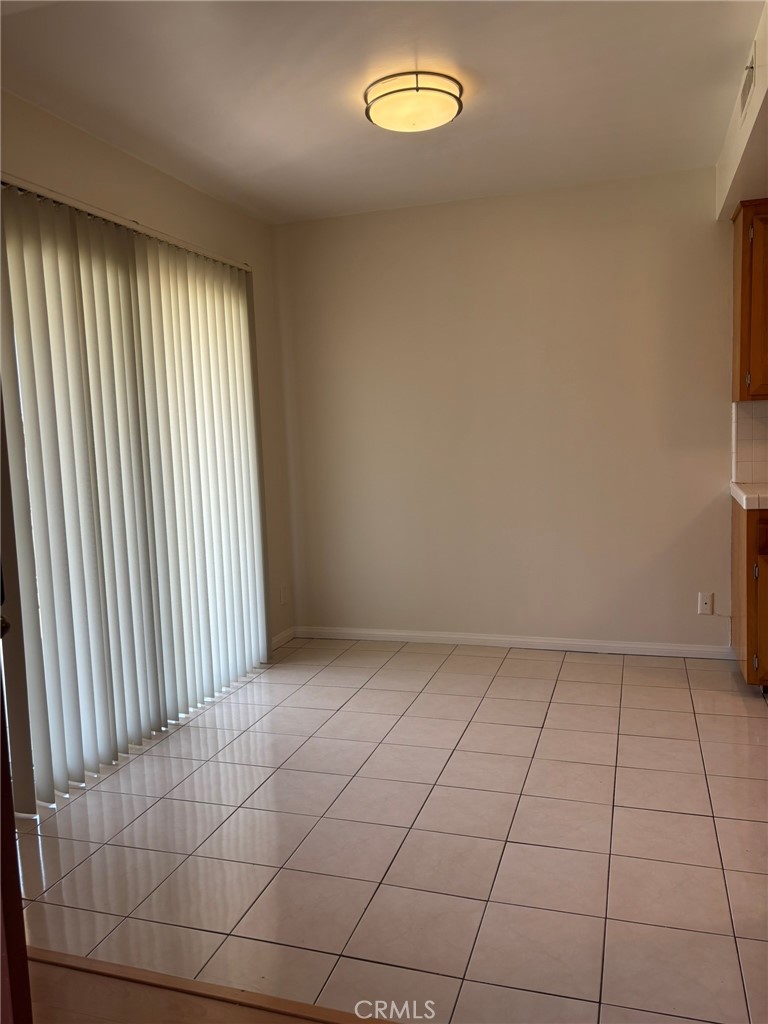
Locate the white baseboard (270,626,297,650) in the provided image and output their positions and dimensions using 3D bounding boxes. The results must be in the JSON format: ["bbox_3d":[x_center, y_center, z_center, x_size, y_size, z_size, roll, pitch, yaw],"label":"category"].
[{"bbox_3d":[-0.604,0.758,4.613,0.015,0.074,0.300,0,7,18],"label":"white baseboard"}]

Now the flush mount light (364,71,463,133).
[{"bbox_3d":[0.108,-1.453,2.764,0.356,0.109,0.356,-2,6,0],"label":"flush mount light"}]

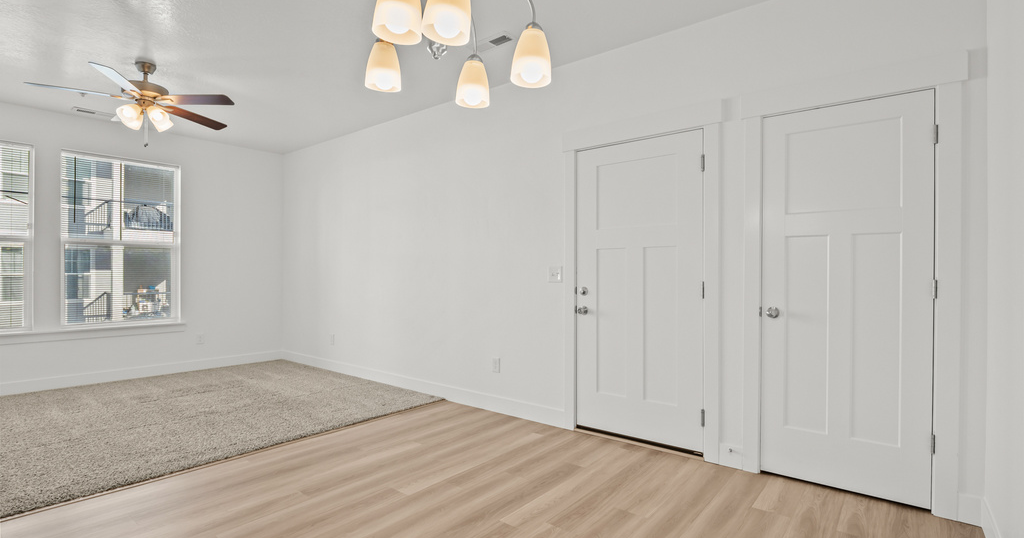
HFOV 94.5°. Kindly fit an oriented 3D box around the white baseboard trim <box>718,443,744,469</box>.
[{"bbox_3d":[1.319,1.123,2.850,0.135,0.133,0.016,0,0,39],"label":"white baseboard trim"}]

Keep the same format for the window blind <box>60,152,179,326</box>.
[{"bbox_3d":[-4.181,-0.297,5.099,0.100,1.775,0.994,0,0,39],"label":"window blind"}]

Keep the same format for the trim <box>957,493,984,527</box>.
[{"bbox_3d":[2.131,1.124,2.199,0.087,0.133,0.016,0,0,39],"label":"trim"}]

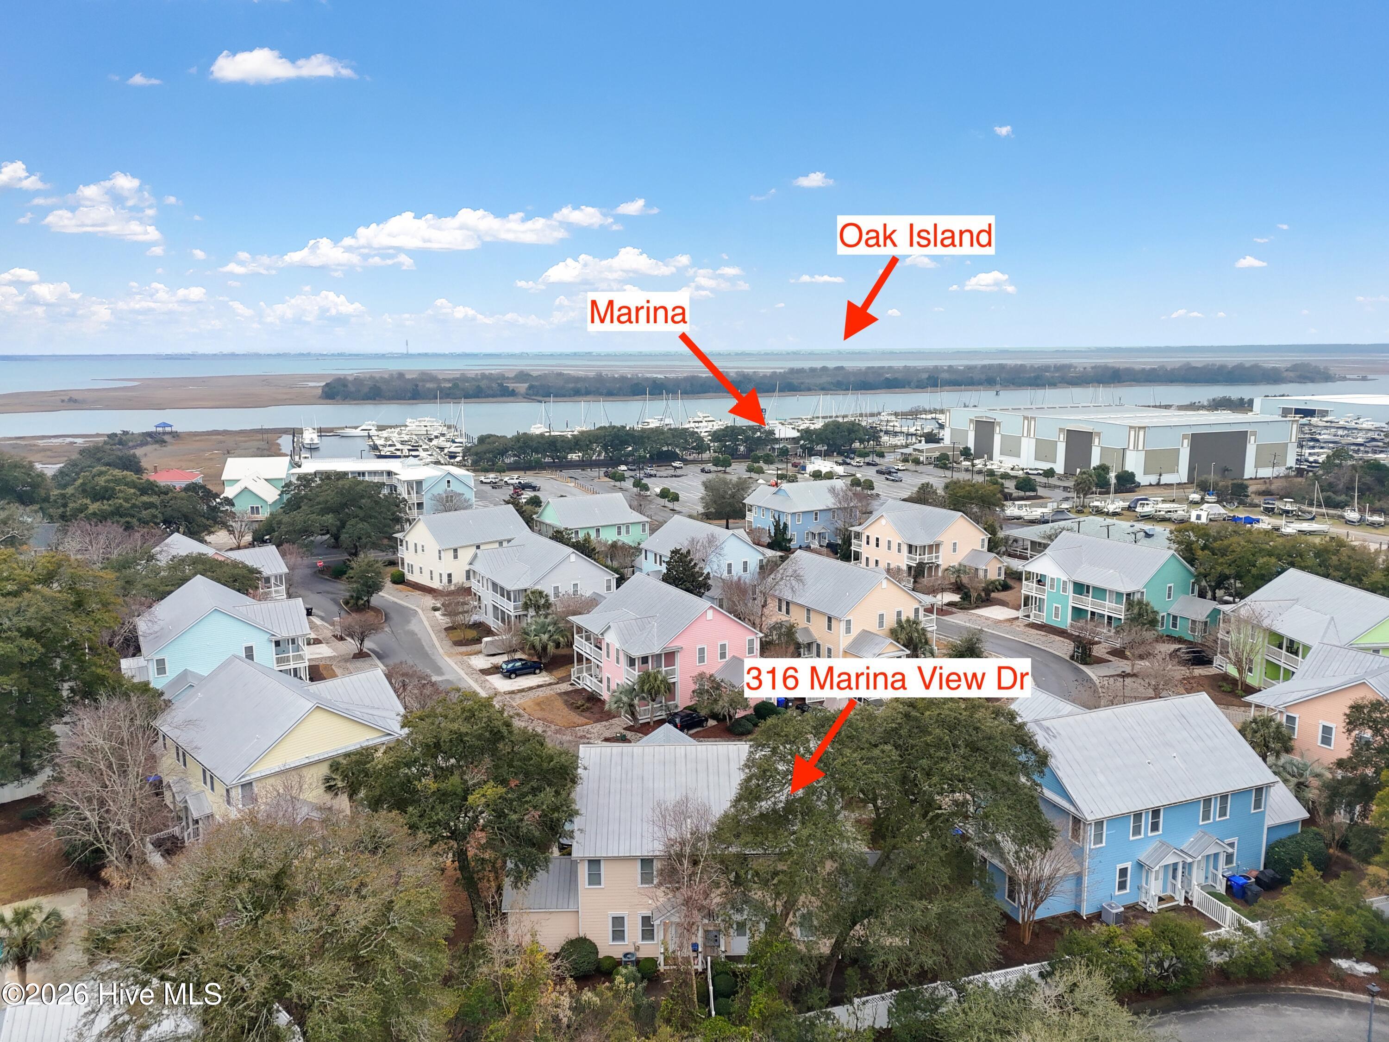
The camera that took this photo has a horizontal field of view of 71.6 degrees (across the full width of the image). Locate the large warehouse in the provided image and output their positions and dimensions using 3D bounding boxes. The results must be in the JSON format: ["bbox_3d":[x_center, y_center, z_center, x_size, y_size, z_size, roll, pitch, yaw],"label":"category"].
[{"bbox_3d":[120.836,-24.549,282.942,51.500,15.300,82.000,-4,11,-18],"label":"large warehouse"}]

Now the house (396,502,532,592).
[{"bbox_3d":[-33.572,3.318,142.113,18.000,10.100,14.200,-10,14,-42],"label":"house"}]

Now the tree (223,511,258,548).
[{"bbox_3d":[-77.072,1.549,163.023,5.900,6.700,5.800,-5,11,-26],"label":"tree"}]

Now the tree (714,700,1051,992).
[{"bbox_3d":[9.826,16.510,50.129,17.300,14.600,14.500,0,10,0],"label":"tree"}]

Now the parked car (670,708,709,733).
[{"bbox_3d":[-0.449,17.174,83.310,4.400,1.660,1.800,-10,14,-43],"label":"parked car"}]

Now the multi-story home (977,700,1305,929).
[{"bbox_3d":[26.986,16.685,61.988,21.400,9.800,14.000,-4,11,-19],"label":"multi-story home"}]

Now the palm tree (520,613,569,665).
[{"bbox_3d":[-16.096,12.541,102.969,5.000,5.300,5.000,0,10,0],"label":"palm tree"}]

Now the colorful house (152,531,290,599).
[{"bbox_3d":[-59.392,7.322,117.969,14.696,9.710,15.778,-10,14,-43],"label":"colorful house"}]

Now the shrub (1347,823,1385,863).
[{"bbox_3d":[42.865,20.408,61.613,2.600,2.250,2.600,0,10,0],"label":"shrub"}]

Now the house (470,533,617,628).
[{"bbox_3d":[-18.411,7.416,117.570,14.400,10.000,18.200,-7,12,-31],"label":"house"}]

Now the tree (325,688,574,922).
[{"bbox_3d":[-13.124,16.638,53.306,12.500,13.800,12.000,0,10,0],"label":"tree"}]

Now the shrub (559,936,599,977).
[{"bbox_3d":[-6.212,23.278,51.723,2.100,1.850,2.050,0,10,0],"label":"shrub"}]

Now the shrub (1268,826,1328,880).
[{"bbox_3d":[38.207,20.978,60.902,3.500,2.750,2.800,-4,11,-20],"label":"shrub"}]

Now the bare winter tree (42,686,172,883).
[{"bbox_3d":[-36.072,16.533,59.006,7.500,12.000,7.500,0,10,0],"label":"bare winter tree"}]

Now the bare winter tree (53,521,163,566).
[{"bbox_3d":[-82.645,4.807,135.828,15.000,9.200,11.000,0,10,0],"label":"bare winter tree"}]

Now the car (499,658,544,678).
[{"bbox_3d":[-17.875,14.910,100.094,4.500,1.650,1.820,-6,11,-28],"label":"car"}]

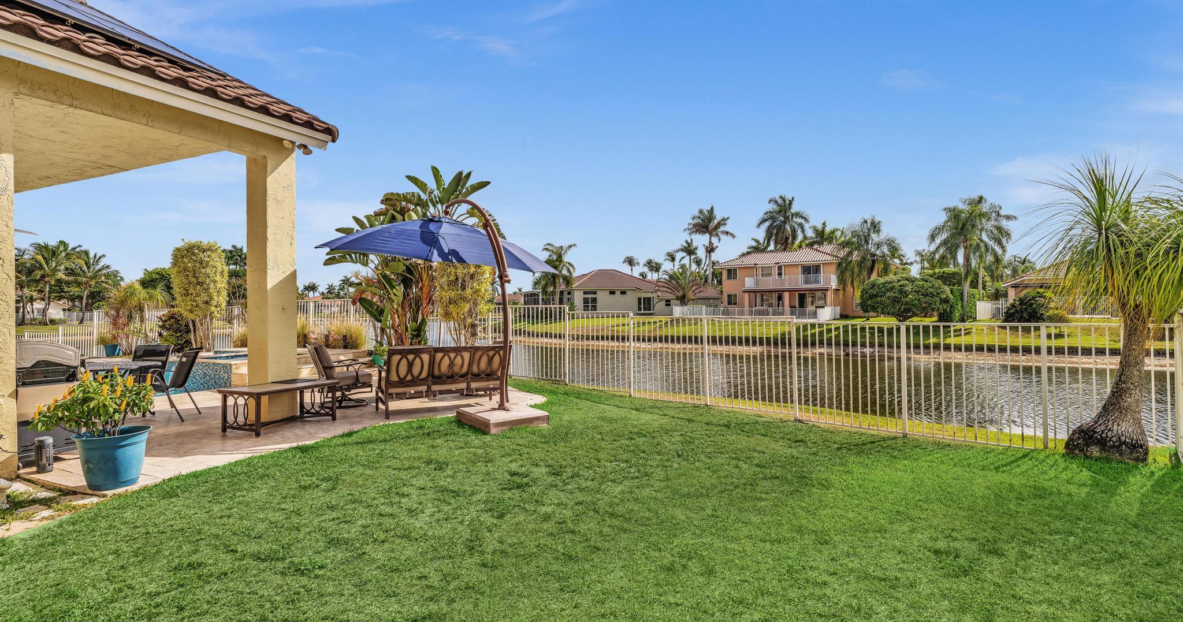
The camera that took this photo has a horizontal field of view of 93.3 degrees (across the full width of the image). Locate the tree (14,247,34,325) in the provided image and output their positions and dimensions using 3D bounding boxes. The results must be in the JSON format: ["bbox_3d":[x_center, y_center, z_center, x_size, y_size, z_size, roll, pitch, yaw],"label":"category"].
[{"bbox_3d":[-65.281,-2.966,64.000,4.500,9.100,4.500,0,0,44],"label":"tree"}]

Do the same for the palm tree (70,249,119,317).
[{"bbox_3d":[-57.128,-2.754,64.000,4.600,8.600,4.600,0,0,-42],"label":"palm tree"}]

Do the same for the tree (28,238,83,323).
[{"bbox_3d":[-61.575,-3.284,64.000,4.800,9.800,4.800,0,0,-44],"label":"tree"}]

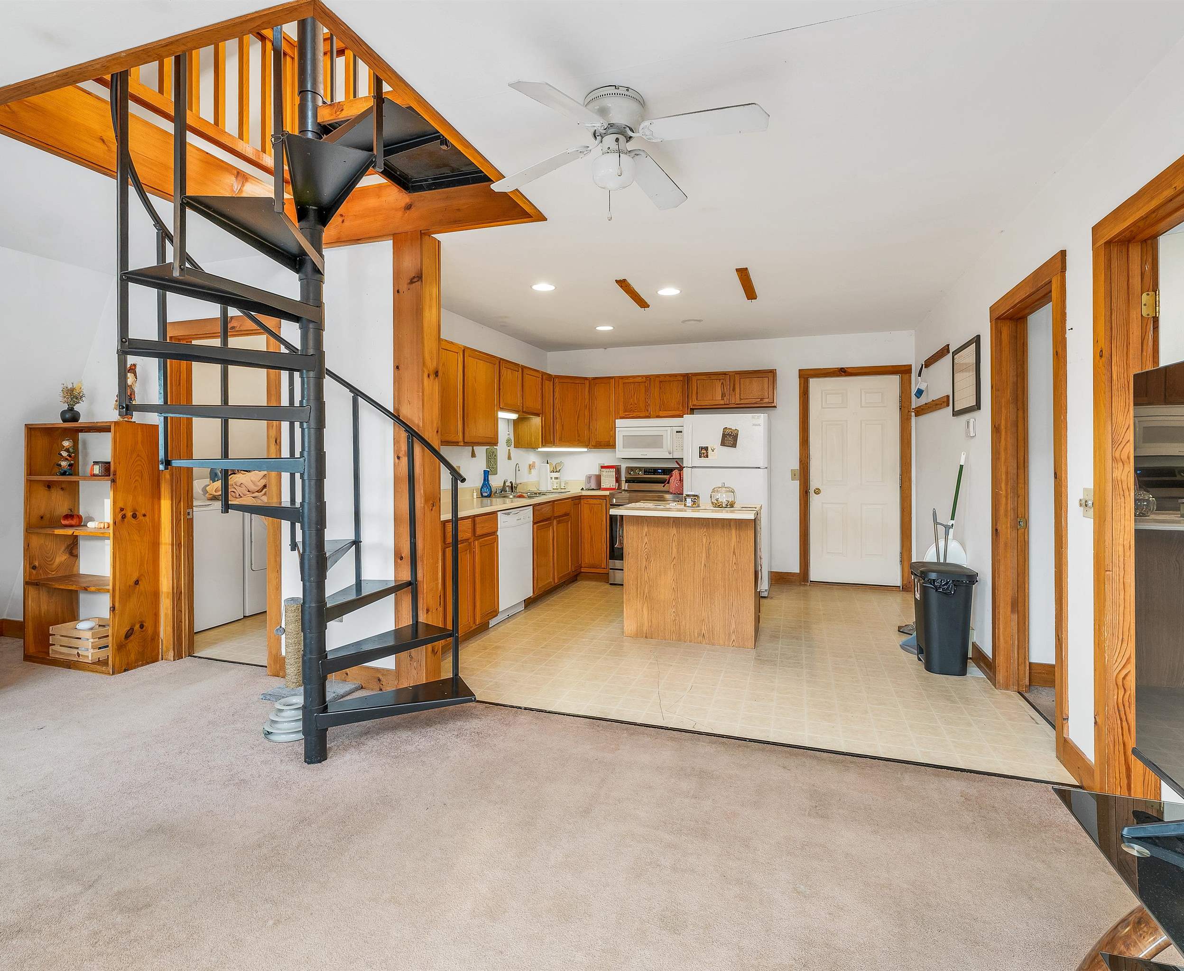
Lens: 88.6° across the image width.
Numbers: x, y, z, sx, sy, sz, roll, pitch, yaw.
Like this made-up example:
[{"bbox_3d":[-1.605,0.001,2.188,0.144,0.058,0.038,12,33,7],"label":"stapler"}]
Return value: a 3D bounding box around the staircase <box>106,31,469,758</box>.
[{"bbox_3d":[-1.178,-0.444,2.584,1.391,3.225,1.391,0,1,19],"label":"staircase"}]

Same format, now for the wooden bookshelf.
[{"bbox_3d":[-3.085,0.360,3.753,0.786,1.463,0.277,1,2,19],"label":"wooden bookshelf"}]

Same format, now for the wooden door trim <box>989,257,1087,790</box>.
[{"bbox_3d":[2.155,0.077,2.908,0.146,2.124,1.083,0,1,19],"label":"wooden door trim"}]

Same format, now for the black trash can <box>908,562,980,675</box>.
[{"bbox_3d":[2.109,0.791,3.678,0.312,0.625,0.393,0,1,19],"label":"black trash can"}]

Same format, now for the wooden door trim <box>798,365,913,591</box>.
[{"bbox_3d":[2.610,-0.062,6.046,1.023,2.179,0.100,1,2,19],"label":"wooden door trim"}]

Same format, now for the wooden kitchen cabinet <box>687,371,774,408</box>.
[{"bbox_3d":[1.440,-0.956,6.212,0.870,0.364,0.323,0,1,19],"label":"wooden kitchen cabinet"}]

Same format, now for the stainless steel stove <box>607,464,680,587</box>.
[{"bbox_3d":[0.640,0.425,6.347,0.760,1.190,0.670,1,2,19],"label":"stainless steel stove"}]

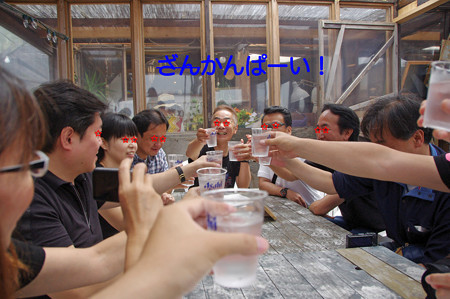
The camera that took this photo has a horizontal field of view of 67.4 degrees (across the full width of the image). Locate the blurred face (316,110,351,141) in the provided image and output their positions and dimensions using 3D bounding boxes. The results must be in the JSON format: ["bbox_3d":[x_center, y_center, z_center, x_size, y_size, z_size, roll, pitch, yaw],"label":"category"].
[{"bbox_3d":[0.522,-0.089,1.630,0.140,0.200,0.155,-6,4,-24],"label":"blurred face"}]

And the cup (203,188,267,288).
[{"bbox_3d":[0.014,0.112,0.427,0.083,0.110,0.083,-1,2,0],"label":"cup"}]

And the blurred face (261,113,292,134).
[{"bbox_3d":[0.317,-0.140,2.140,0.155,0.195,0.140,1,6,38],"label":"blurred face"}]

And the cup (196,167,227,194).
[{"bbox_3d":[-0.035,0.116,0.931,0.083,0.110,0.083,0,5,0],"label":"cup"}]

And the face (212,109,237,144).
[{"bbox_3d":[-0.003,-0.151,2.200,0.155,0.215,0.140,-1,3,12],"label":"face"}]

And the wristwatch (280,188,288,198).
[{"bbox_3d":[0.364,0.269,2.060,0.045,0.056,0.040,42,-12,-35],"label":"wristwatch"}]

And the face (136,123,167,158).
[{"bbox_3d":[-0.373,-0.045,1.700,0.140,0.195,0.155,20,16,37],"label":"face"}]

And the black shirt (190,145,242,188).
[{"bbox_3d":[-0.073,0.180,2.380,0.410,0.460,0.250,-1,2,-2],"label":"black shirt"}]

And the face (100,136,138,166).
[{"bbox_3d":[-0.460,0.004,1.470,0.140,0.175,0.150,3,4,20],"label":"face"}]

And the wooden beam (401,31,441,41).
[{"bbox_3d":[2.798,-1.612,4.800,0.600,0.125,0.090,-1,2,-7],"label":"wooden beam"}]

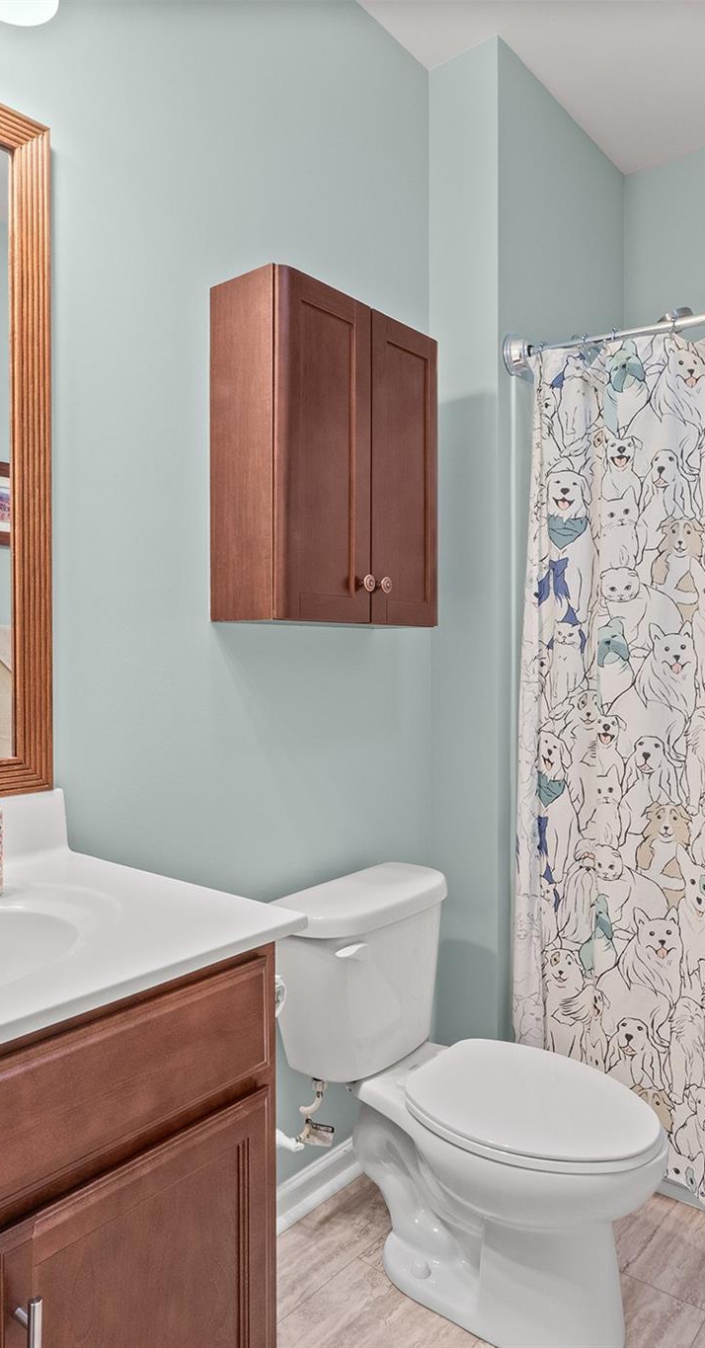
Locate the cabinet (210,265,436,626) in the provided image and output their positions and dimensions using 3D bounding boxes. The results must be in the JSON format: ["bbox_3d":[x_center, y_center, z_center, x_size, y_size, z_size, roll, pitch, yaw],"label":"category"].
[{"bbox_3d":[-0.041,-0.424,1.768,0.206,0.639,0.488,1,2,40],"label":"cabinet"}]

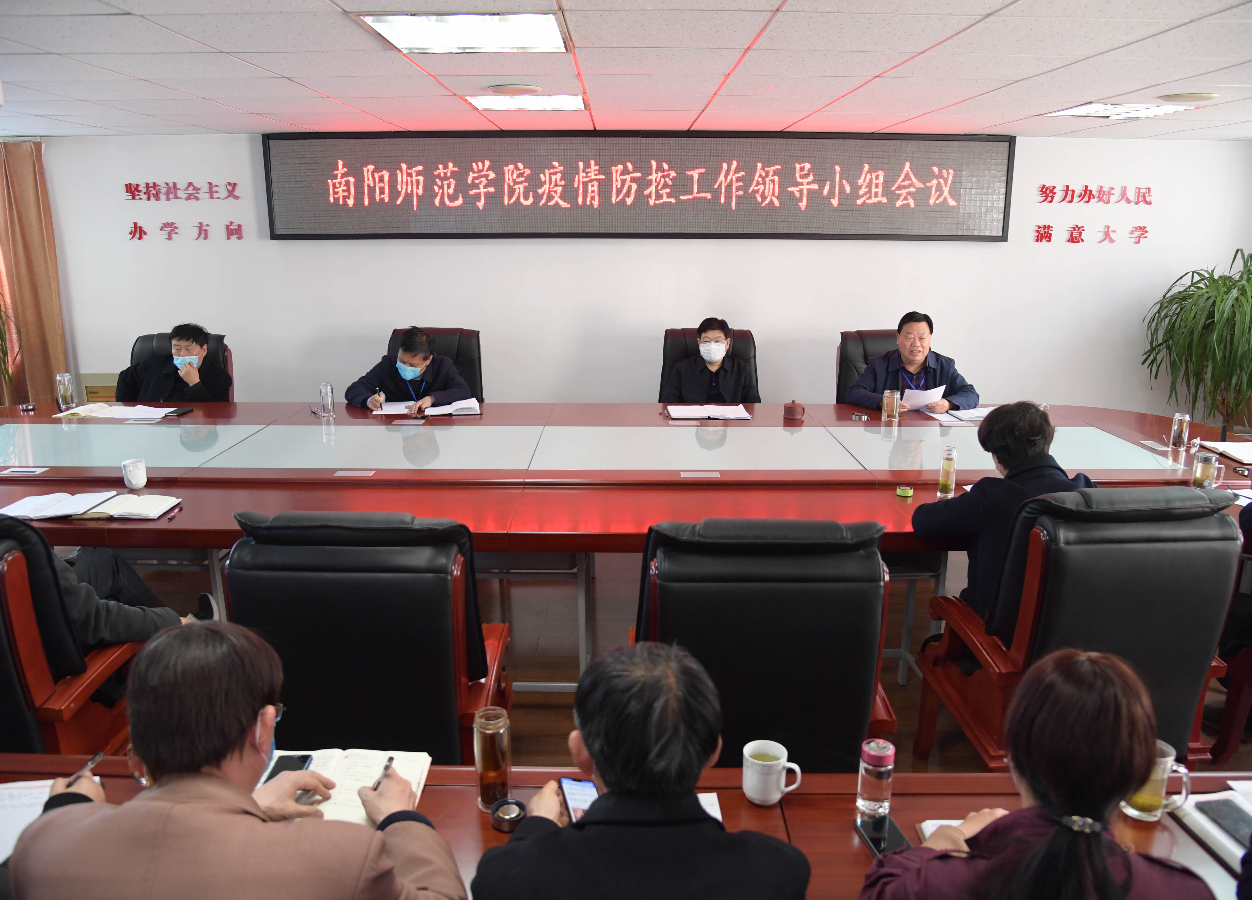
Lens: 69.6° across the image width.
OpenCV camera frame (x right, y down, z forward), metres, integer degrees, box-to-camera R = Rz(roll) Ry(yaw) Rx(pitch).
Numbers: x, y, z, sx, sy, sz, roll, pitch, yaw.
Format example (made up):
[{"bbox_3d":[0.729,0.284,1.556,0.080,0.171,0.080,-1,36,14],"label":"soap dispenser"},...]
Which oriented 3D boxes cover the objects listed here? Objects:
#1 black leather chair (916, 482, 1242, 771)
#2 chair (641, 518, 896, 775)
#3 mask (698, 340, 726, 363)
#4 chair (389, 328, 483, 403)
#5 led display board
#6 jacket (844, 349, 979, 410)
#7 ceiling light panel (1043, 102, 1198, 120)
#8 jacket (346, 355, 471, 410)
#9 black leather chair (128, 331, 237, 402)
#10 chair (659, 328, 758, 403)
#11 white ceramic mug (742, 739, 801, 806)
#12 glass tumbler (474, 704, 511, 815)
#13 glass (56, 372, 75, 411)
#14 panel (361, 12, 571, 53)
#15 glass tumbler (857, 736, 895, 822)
[{"bbox_3d":[1.270,0.596,2.656,0.610,1.140,0.690,0,14,-2],"label":"black leather chair"},{"bbox_3d":[0.287,0.607,2.304,0.610,1.100,0.700,0,14,0],"label":"chair"},{"bbox_3d":[0.502,-0.569,5.220,0.150,0.125,0.090,2,18,8],"label":"mask"},{"bbox_3d":[-1.085,-0.096,5.030,0.610,1.100,0.700,0,14,0],"label":"chair"},{"bbox_3d":[0.095,-1.729,5.906,4.870,0.680,0.100,0,14,0],"label":"led display board"},{"bbox_3d":[1.534,-0.244,4.908,0.680,0.600,0.500,2,14,6],"label":"jacket"},{"bbox_3d":[2.490,-1.731,4.551,0.600,0.055,0.600,0,14,0],"label":"ceiling light panel"},{"bbox_3d":[-1.169,-0.231,4.892,0.660,0.570,0.500,0,14,0],"label":"jacket"},{"bbox_3d":[-2.708,-0.114,5.387,0.610,1.140,0.690,0,14,0],"label":"black leather chair"},{"bbox_3d":[0.491,-0.135,5.510,0.610,1.140,0.690,0,14,0],"label":"chair"},{"bbox_3d":[0.276,0.610,1.691,0.109,0.100,0.083,4,15,14],"label":"white ceramic mug"},{"bbox_3d":[-0.229,0.528,1.536,0.059,0.172,0.059,0,14,0],"label":"glass tumbler"},{"bbox_3d":[-2.895,-0.301,4.646,0.066,0.178,0.066,0,14,0],"label":"glass"},{"bbox_3d":[-0.479,-1.313,2.759,0.600,0.055,0.600,0,14,0],"label":"panel"},{"bbox_3d":[0.461,0.600,1.663,0.062,0.134,0.062,0,14,0],"label":"glass tumbler"}]

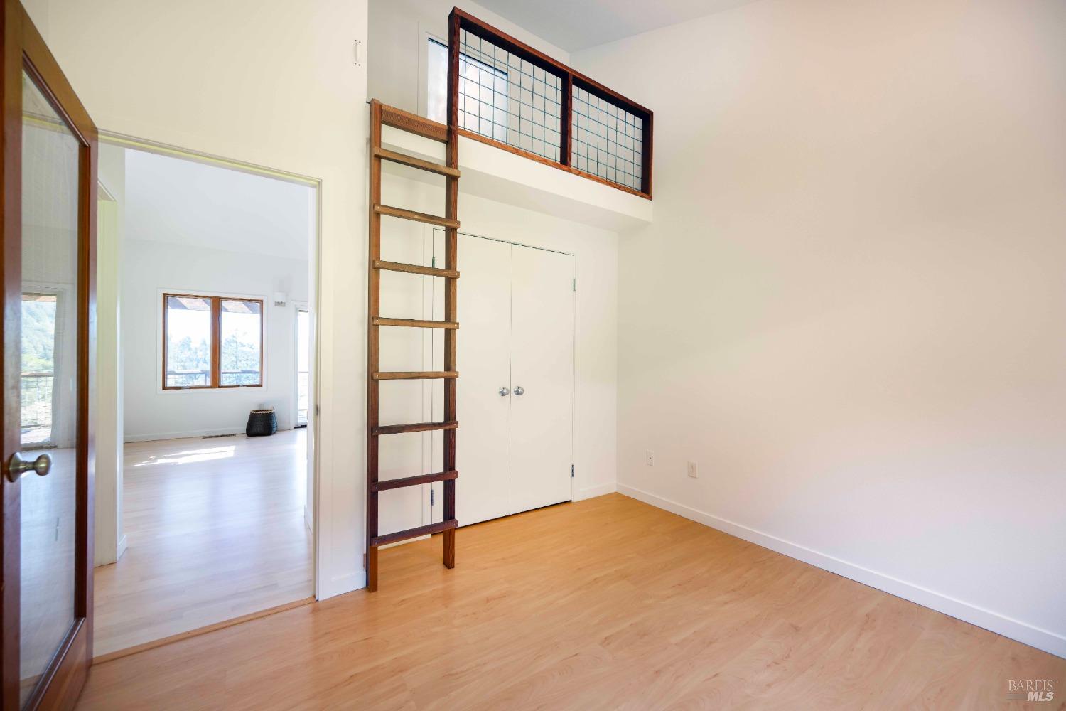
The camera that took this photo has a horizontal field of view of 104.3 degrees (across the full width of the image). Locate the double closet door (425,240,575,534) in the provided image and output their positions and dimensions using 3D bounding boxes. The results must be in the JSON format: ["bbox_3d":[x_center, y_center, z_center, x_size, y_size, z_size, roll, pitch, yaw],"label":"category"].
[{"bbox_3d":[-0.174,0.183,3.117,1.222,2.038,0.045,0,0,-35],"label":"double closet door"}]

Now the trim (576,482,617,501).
[{"bbox_3d":[0.561,1.189,3.596,0.494,0.084,0.016,0,0,-35],"label":"trim"}]

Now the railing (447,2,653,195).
[{"bbox_3d":[0.248,-1.649,2.950,1.772,0.733,0.090,0,0,-35],"label":"railing"}]

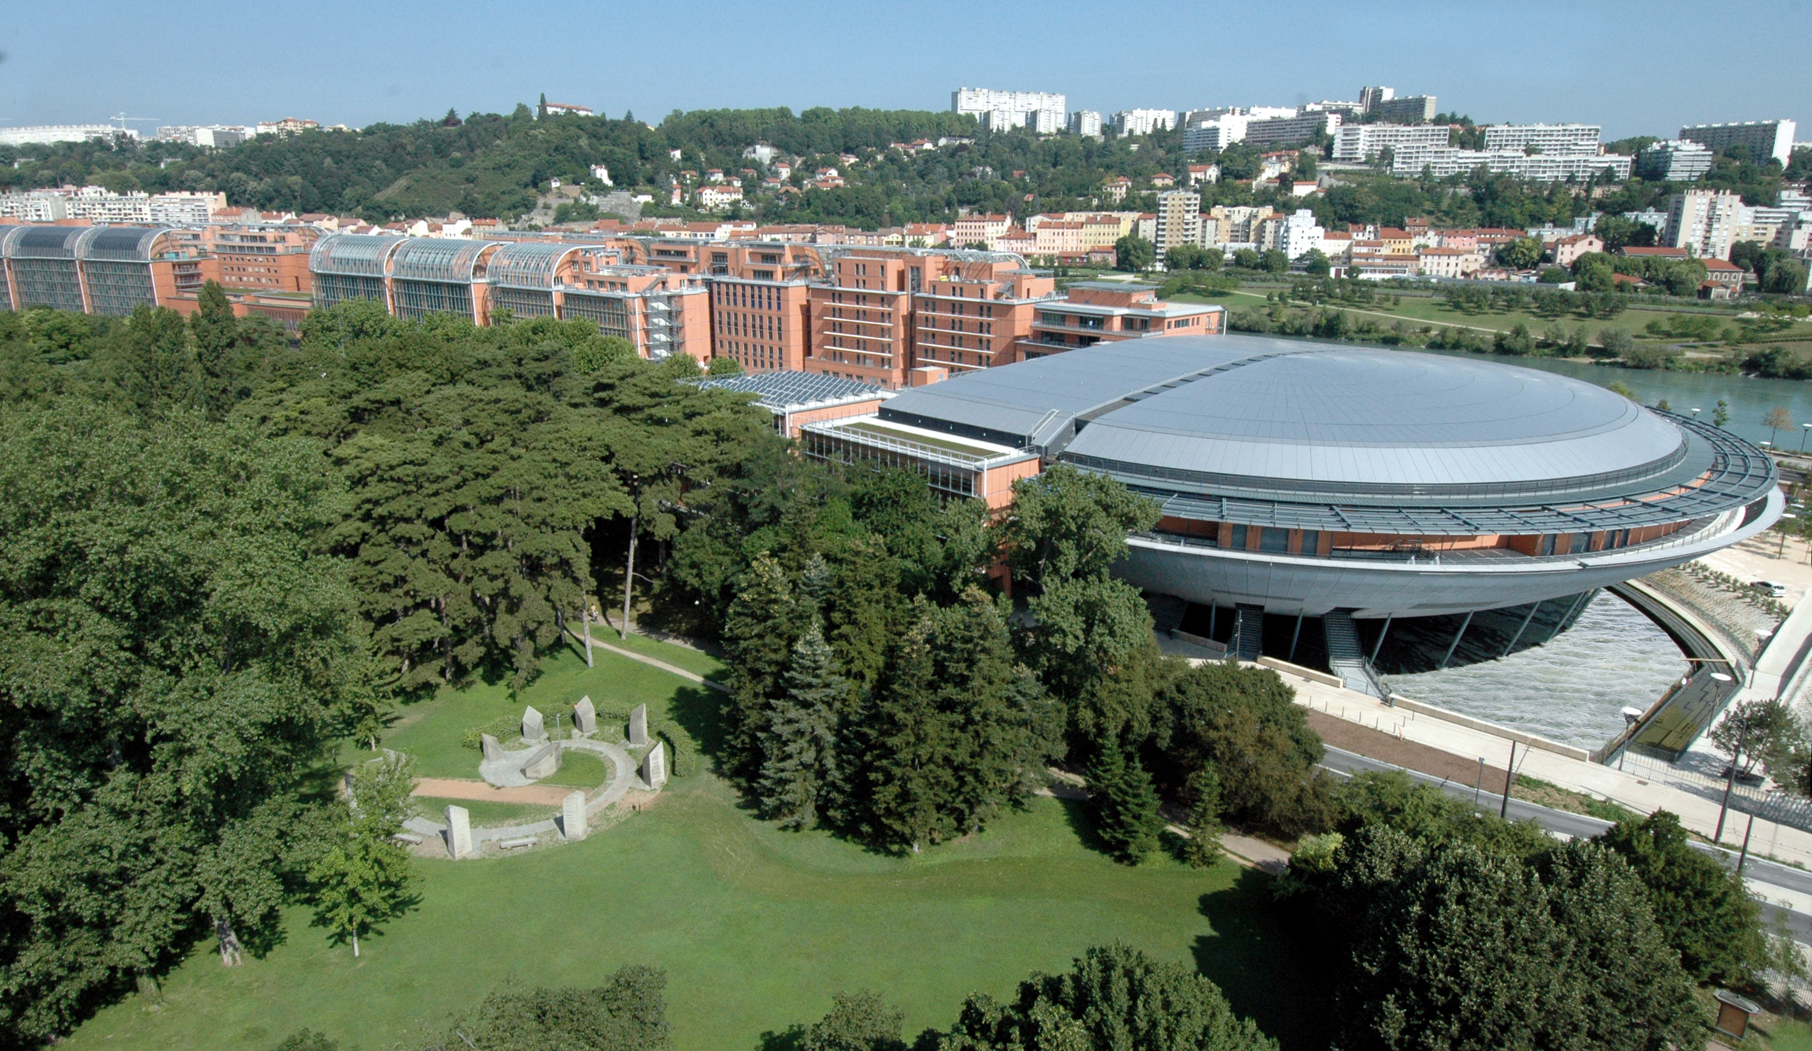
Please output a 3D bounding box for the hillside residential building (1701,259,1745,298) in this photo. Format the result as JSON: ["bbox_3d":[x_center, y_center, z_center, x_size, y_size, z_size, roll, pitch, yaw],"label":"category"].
[{"bbox_3d":[360.940,-109.348,467.000,17.500,15.500,11.500,1,17,6],"label":"hillside residential building"}]

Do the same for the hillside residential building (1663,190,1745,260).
[{"bbox_3d":[368.900,-138.230,488.000,23.500,32.000,11.500,1,16,3],"label":"hillside residential building"}]

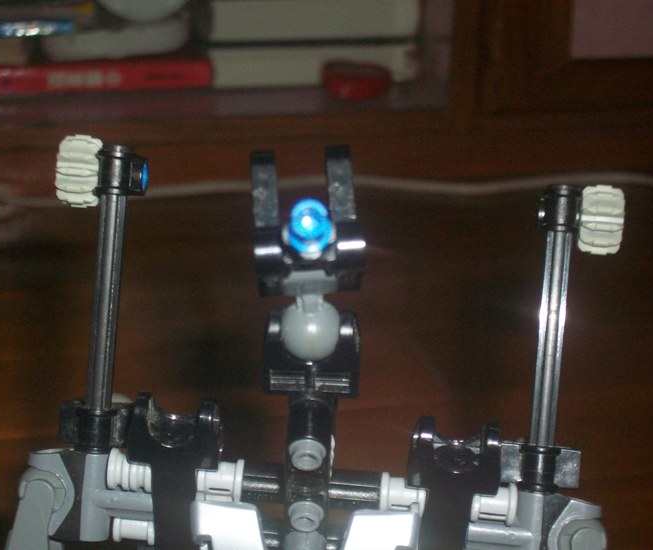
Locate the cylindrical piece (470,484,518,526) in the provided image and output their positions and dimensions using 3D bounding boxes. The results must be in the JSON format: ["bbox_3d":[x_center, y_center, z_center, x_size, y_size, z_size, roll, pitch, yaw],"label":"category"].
[{"bbox_3d":[0.029,0.041,0.288,0.008,0.007,0.007,5,0,0],"label":"cylindrical piece"}]

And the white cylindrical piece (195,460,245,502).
[{"bbox_3d":[-0.018,0.036,0.288,0.008,0.007,0.007,5,0,0],"label":"white cylindrical piece"}]

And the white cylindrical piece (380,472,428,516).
[{"bbox_3d":[0.013,0.039,0.288,0.008,0.007,0.007,5,0,0],"label":"white cylindrical piece"}]

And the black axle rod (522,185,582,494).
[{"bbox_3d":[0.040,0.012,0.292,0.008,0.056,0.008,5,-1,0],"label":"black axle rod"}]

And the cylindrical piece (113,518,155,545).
[{"bbox_3d":[-0.035,0.046,0.302,0.008,0.007,0.007,5,0,0],"label":"cylindrical piece"}]

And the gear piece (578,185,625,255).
[{"bbox_3d":[0.050,-0.010,0.299,0.008,0.013,0.013,5,0,0],"label":"gear piece"}]

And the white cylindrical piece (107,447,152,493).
[{"bbox_3d":[-0.034,0.035,0.288,0.008,0.007,0.007,5,0,0],"label":"white cylindrical piece"}]

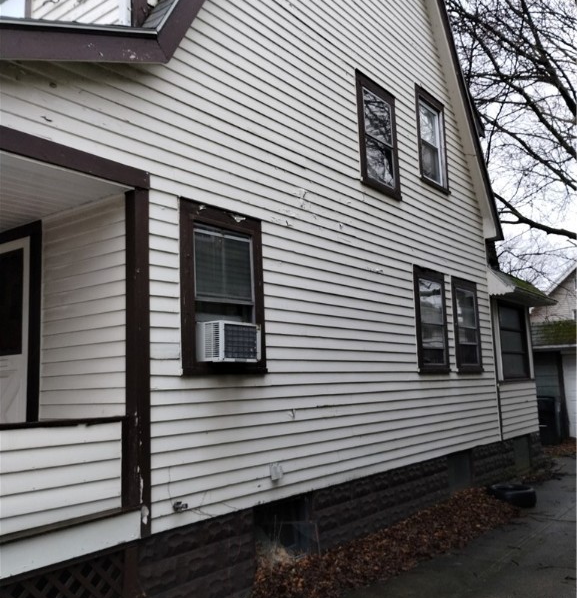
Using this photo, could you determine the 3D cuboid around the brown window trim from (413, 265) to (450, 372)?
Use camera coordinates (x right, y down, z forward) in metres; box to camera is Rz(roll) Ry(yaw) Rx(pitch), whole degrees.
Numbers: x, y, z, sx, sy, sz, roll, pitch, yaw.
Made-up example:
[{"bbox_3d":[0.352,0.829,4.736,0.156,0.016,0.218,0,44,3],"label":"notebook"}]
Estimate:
[{"bbox_3d":[1.870,0.294,8.146,0.100,1.377,0.942,-8,-10,37],"label":"brown window trim"}]

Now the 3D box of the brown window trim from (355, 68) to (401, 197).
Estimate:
[{"bbox_3d":[1.077,-1.947,7.534,0.120,1.373,0.969,-8,-10,37],"label":"brown window trim"}]

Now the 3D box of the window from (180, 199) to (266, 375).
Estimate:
[{"bbox_3d":[-0.531,-0.064,5.084,0.120,1.352,0.980,-8,-10,37],"label":"window"}]

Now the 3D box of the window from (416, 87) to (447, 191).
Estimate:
[{"bbox_3d":[2.032,-2.239,8.838,0.120,1.380,0.956,-8,-10,37],"label":"window"}]

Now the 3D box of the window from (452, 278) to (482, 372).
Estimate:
[{"bbox_3d":[2.600,0.404,9.082,0.100,1.373,0.952,-8,-10,37],"label":"window"}]

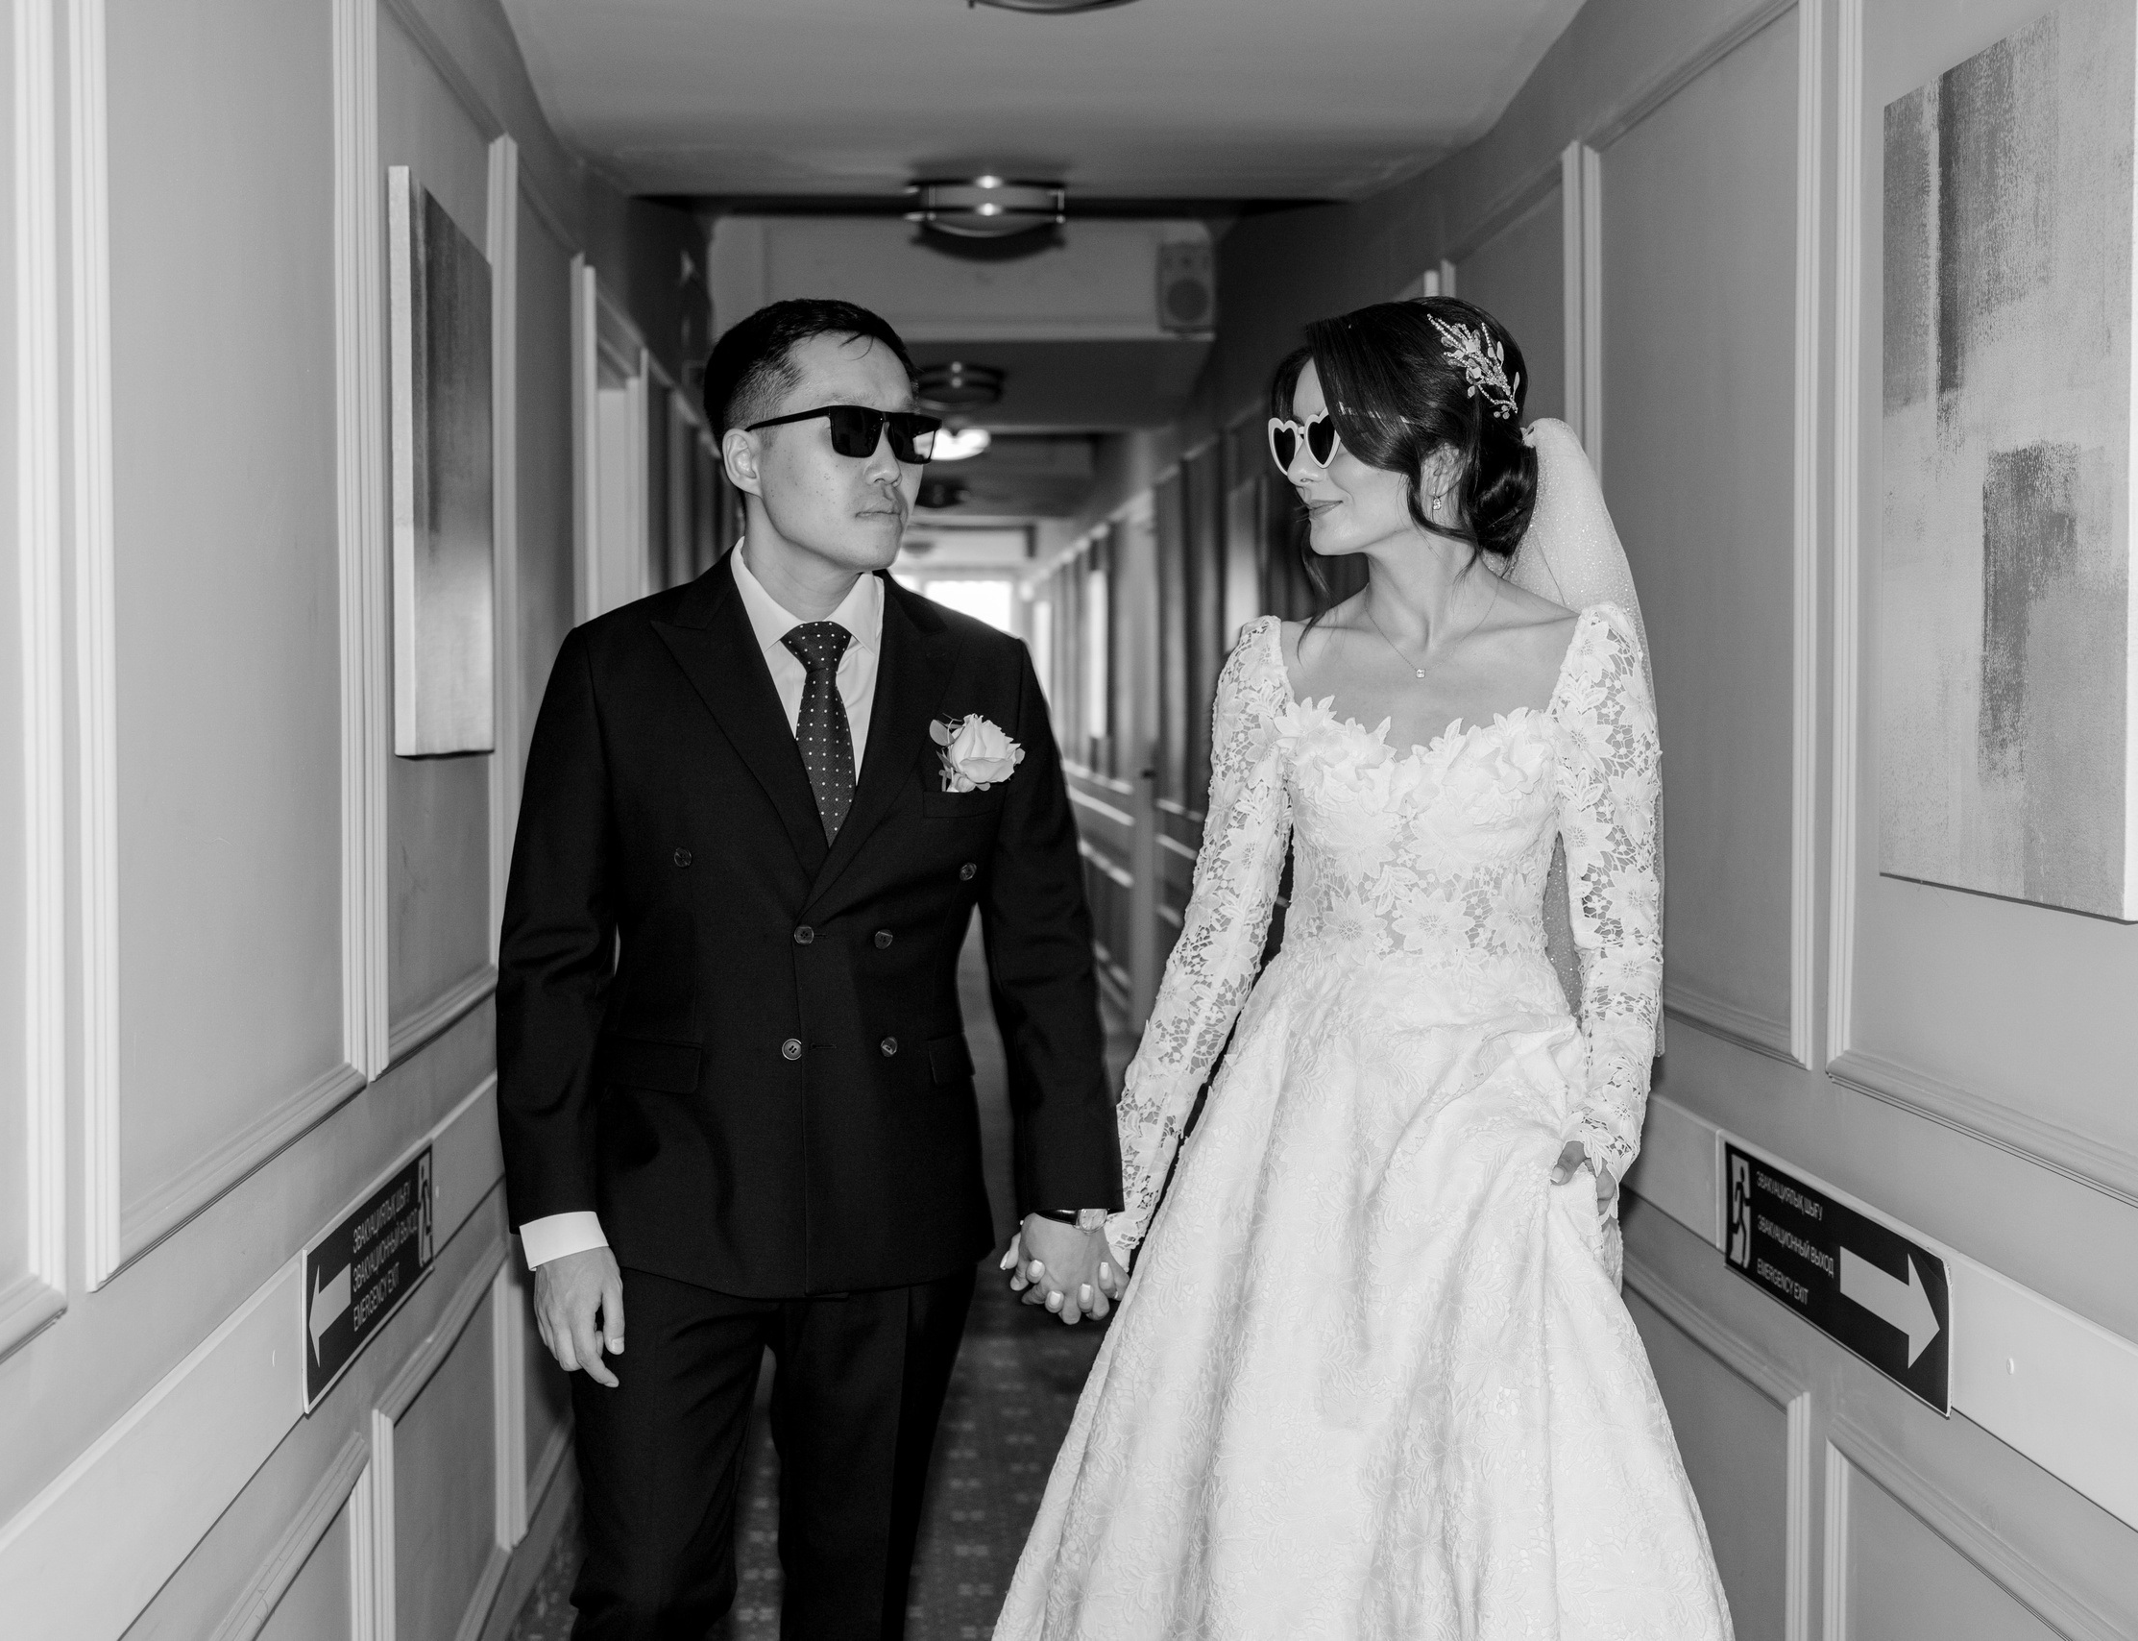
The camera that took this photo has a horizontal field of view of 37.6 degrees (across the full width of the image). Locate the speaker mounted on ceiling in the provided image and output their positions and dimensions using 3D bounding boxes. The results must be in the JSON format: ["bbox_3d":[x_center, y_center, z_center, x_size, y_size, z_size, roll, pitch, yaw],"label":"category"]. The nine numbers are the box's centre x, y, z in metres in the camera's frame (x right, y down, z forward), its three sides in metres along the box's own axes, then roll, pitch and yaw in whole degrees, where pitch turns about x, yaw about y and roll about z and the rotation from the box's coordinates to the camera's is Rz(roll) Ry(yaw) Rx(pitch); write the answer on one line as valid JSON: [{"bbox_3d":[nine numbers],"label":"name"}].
[{"bbox_3d":[0.364,-1.644,9.737,0.165,0.265,0.170,0,2,-3],"label":"speaker mounted on ceiling"}]

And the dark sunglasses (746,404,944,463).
[{"bbox_3d":[-0.213,-0.335,2.857,0.145,0.050,0.147,-9,-4,40],"label":"dark sunglasses"}]

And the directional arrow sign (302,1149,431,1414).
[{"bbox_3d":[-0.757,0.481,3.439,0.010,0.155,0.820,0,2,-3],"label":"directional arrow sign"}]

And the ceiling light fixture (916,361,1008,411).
[{"bbox_3d":[-0.370,-1.443,10.435,0.325,0.140,0.325,0,2,-3],"label":"ceiling light fixture"}]

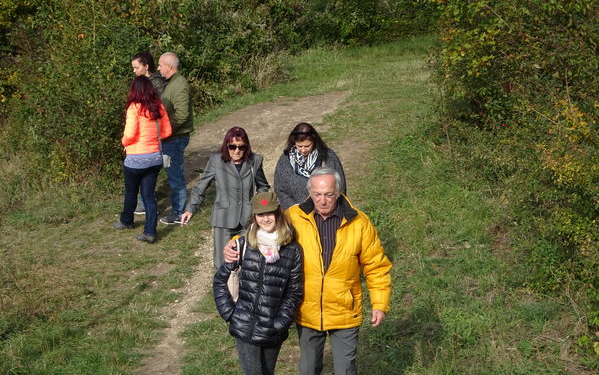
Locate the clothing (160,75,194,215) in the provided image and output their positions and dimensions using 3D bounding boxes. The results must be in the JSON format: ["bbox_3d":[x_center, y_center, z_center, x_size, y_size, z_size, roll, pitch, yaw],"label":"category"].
[{"bbox_3d":[-1.217,-0.431,12.496,0.360,1.420,0.480,4,16,16],"label":"clothing"}]

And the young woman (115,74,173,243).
[{"bbox_3d":[-1.482,-0.297,11.942,0.480,1.610,0.480,-7,17,-26],"label":"young woman"}]

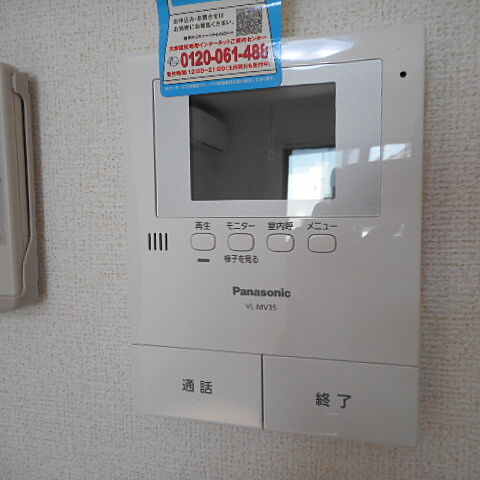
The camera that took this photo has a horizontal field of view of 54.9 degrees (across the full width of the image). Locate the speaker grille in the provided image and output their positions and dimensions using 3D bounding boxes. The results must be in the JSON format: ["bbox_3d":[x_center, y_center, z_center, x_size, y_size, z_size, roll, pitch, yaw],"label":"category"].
[{"bbox_3d":[-0.040,0.001,0.226,0.011,0.008,0.003,1,6,15],"label":"speaker grille"}]

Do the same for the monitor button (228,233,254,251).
[{"bbox_3d":[0.001,0.001,0.215,0.012,0.009,0.004,1,6,15],"label":"monitor button"}]

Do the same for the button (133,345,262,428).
[{"bbox_3d":[-0.021,0.071,0.231,0.069,0.037,0.007,1,6,15],"label":"button"}]

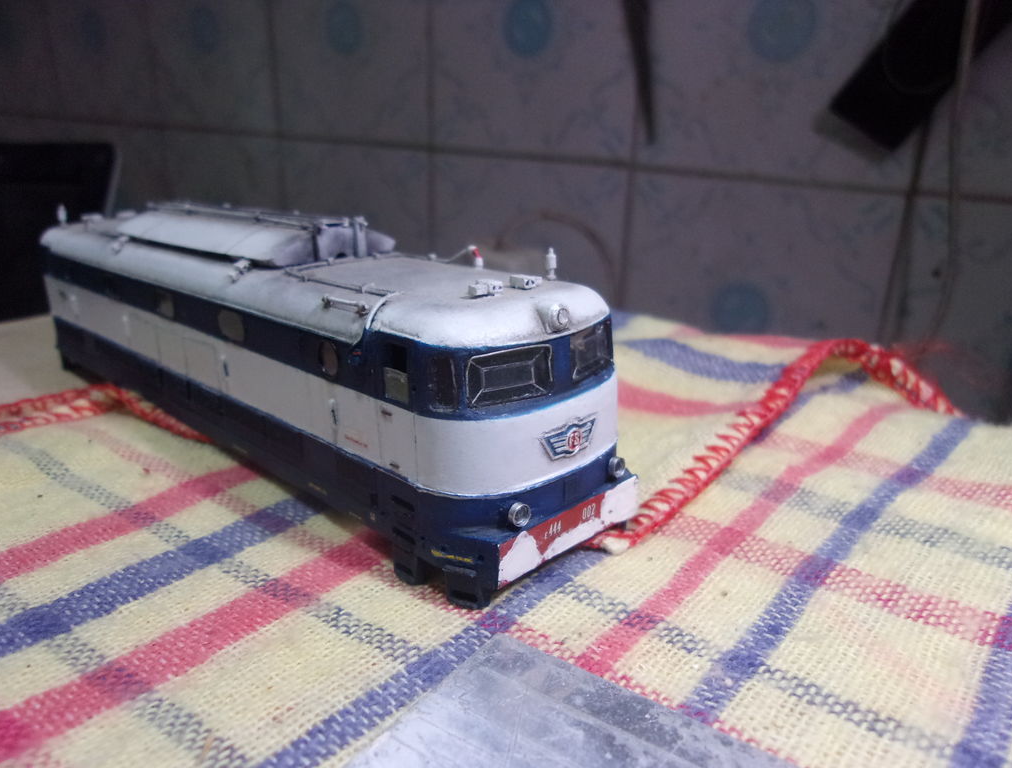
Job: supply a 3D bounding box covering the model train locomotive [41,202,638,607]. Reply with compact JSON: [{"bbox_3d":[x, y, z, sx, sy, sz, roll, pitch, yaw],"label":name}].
[{"bbox_3d":[-0.053,-0.013,0.173,0.177,0.048,0.037,17,24,42],"label":"model train locomotive"}]

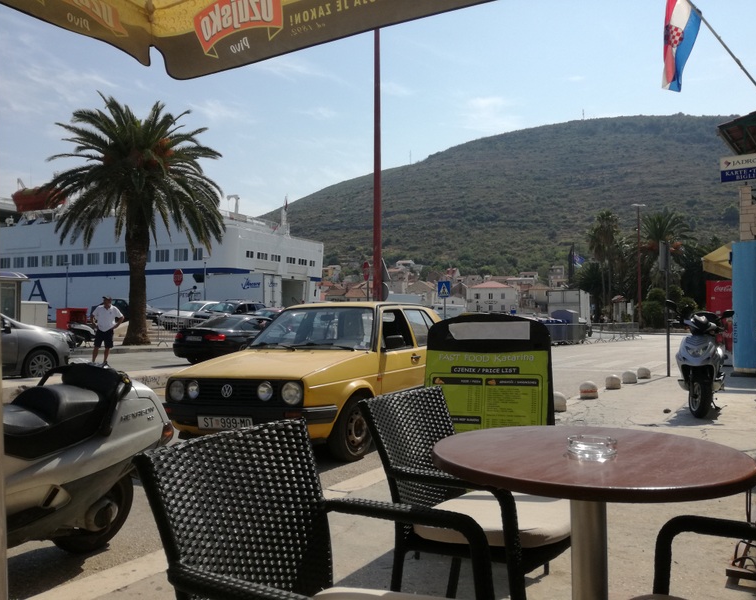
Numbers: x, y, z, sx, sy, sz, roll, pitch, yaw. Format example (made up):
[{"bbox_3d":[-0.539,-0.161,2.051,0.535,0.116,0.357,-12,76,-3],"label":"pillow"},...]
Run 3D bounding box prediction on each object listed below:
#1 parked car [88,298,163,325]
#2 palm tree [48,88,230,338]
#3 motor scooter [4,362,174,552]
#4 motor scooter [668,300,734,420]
[{"bbox_3d":[-13.556,0.725,33.500,4.300,1.480,1.750,0,-2,6],"label":"parked car"},{"bbox_3d":[-10.697,-3.522,27.300,7.900,10.900,7.900,0,-2,0],"label":"palm tree"},{"bbox_3d":[-1.812,0.663,2.732,0.740,1.240,1.980,-1,-2,31],"label":"motor scooter"},{"bbox_3d":[3.838,0.675,7.403,0.720,1.260,1.850,-1,-2,31],"label":"motor scooter"}]

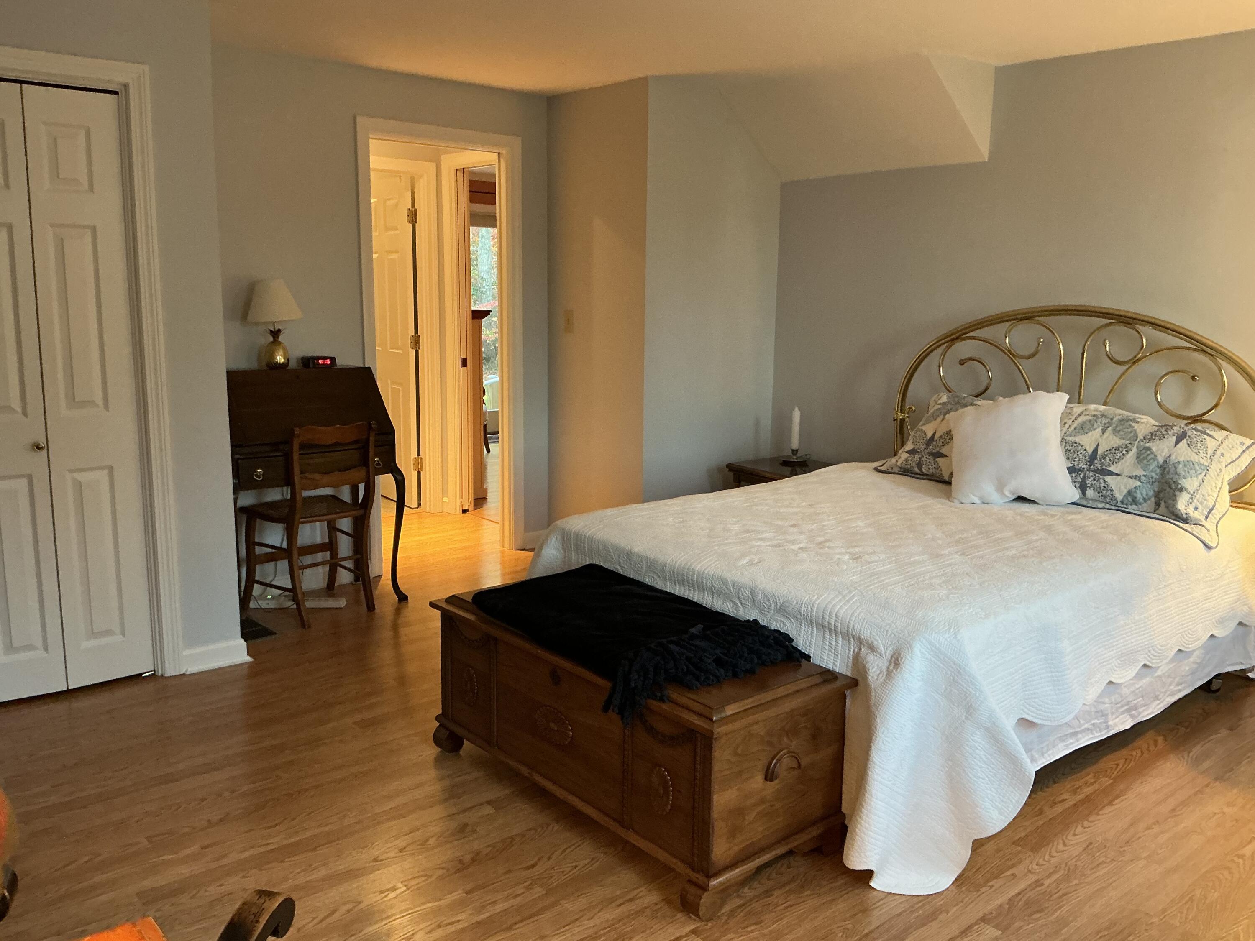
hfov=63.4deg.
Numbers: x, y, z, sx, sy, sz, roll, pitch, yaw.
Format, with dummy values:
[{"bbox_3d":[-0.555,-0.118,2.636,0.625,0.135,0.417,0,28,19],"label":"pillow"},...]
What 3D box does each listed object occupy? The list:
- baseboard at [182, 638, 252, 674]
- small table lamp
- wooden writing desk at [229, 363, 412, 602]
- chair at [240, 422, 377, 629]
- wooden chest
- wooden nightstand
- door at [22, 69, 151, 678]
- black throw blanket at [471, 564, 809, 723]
[{"bbox_3d":[-1.512,0.684,3.728,0.239,0.080,0.025,-7,12,-39],"label":"baseboard"},{"bbox_3d":[-1.512,-0.626,4.359,0.245,0.380,0.245,-7,12,-39],"label":"small table lamp"},{"bbox_3d":[-1.412,0.082,4.436,0.725,1.040,0.420,-7,12,-39],"label":"wooden writing desk"},{"bbox_3d":[-1.357,0.200,4.371,0.436,0.830,0.438,10,13,43],"label":"chair"},{"bbox_3d":[-0.016,0.664,2.758,0.499,0.478,1.149,-7,12,-41],"label":"wooden chest"},{"bbox_3d":[0.806,0.262,4.992,0.420,0.565,0.480,-8,13,-42],"label":"wooden nightstand"},{"bbox_3d":[-1.802,-0.241,3.406,0.275,1.978,0.035,-7,12,-39],"label":"door"},{"bbox_3d":[-0.014,0.445,2.701,0.520,0.150,0.920,-7,12,-41],"label":"black throw blanket"}]

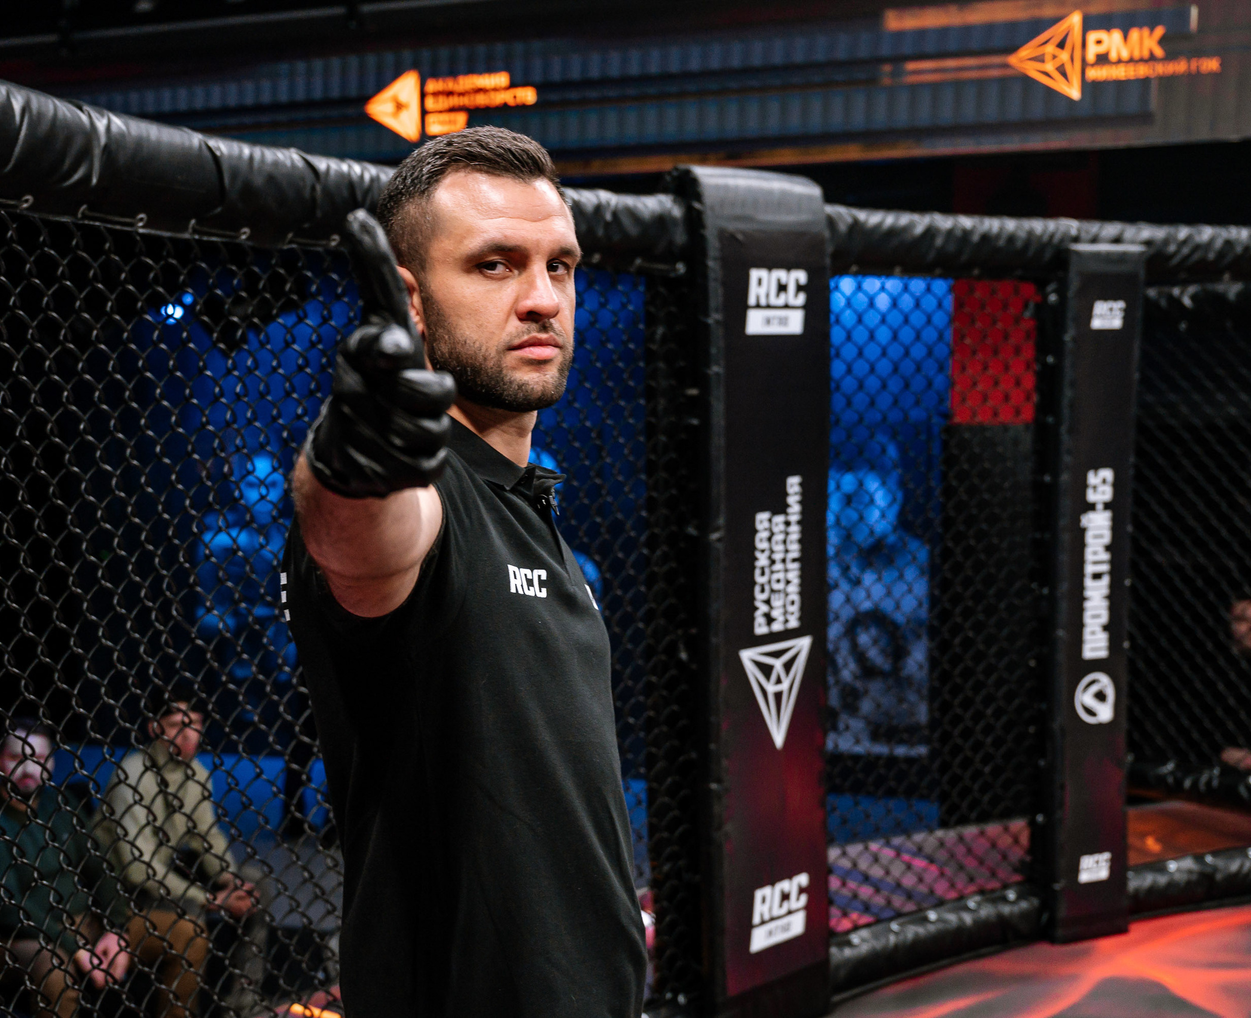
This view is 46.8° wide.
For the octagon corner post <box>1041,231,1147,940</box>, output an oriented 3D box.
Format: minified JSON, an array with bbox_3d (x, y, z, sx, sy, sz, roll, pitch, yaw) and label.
[{"bbox_3d":[1.192,0.228,3.738,0.221,1.784,0.130,-3,6,-18],"label":"octagon corner post"}]

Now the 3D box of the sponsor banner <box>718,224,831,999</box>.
[{"bbox_3d":[0.322,0.232,3.169,0.312,1.657,0.040,-5,8,-37],"label":"sponsor banner"}]

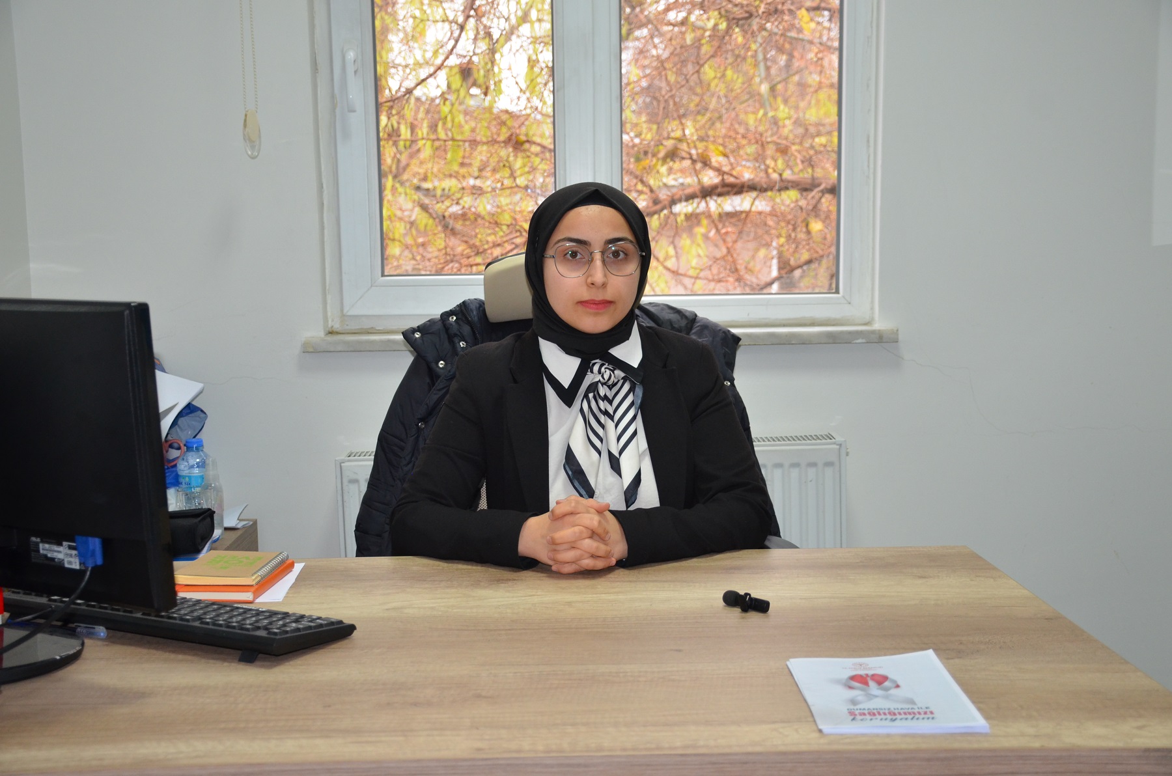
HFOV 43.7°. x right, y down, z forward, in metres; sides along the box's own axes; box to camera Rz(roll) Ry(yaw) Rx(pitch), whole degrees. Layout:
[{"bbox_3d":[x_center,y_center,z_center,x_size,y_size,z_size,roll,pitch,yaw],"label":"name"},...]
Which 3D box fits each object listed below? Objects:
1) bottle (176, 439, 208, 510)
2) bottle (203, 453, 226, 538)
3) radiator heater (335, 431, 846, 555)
[{"bbox_3d":[-0.661,0.170,2.480,0.061,0.170,0.061,-1,9,-1],"label":"bottle"},{"bbox_3d":[-0.620,0.180,2.430,0.043,0.146,0.043,-1,9,-1],"label":"bottle"},{"bbox_3d":[0.019,0.410,2.957,1.000,0.600,0.100,-2,9,-1],"label":"radiator heater"}]

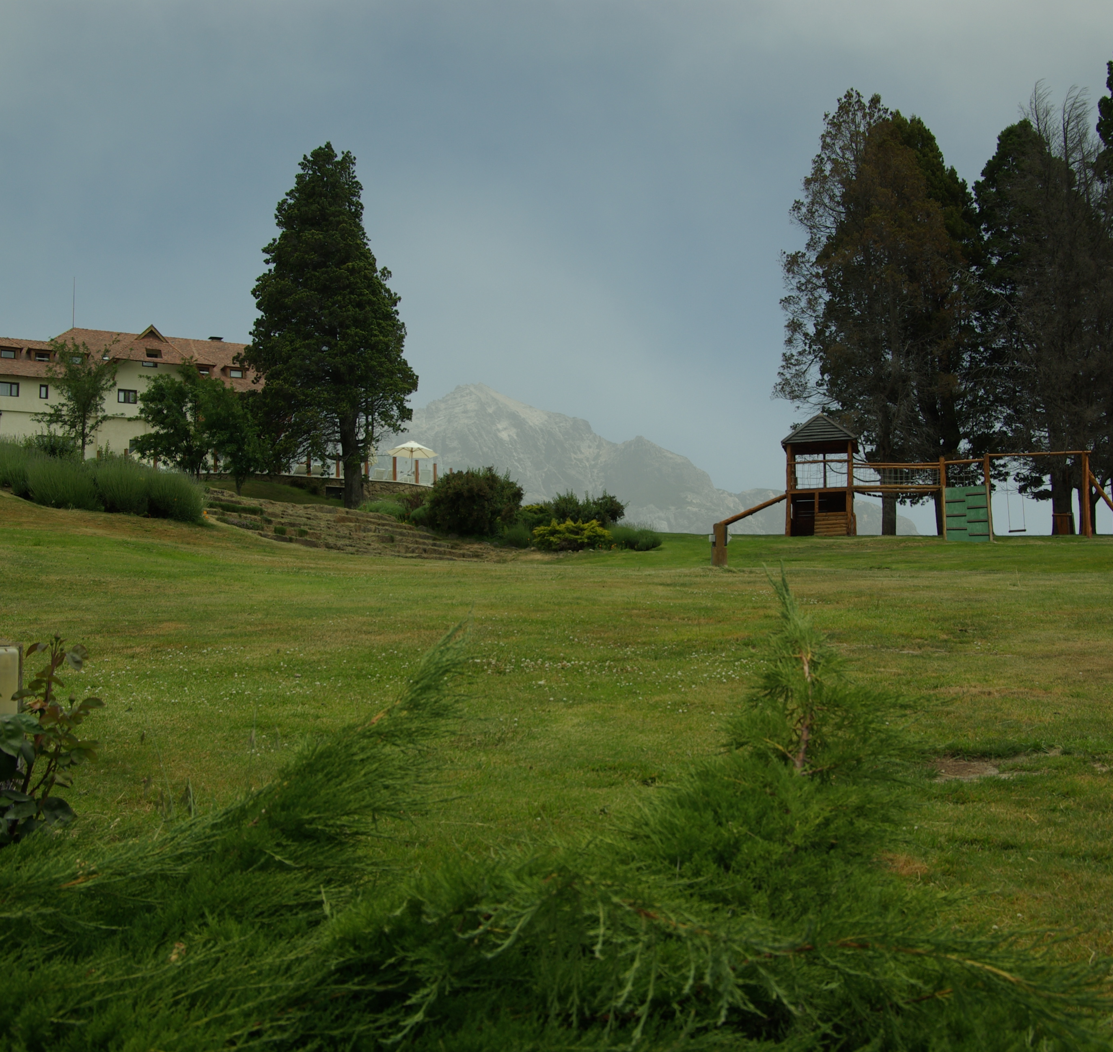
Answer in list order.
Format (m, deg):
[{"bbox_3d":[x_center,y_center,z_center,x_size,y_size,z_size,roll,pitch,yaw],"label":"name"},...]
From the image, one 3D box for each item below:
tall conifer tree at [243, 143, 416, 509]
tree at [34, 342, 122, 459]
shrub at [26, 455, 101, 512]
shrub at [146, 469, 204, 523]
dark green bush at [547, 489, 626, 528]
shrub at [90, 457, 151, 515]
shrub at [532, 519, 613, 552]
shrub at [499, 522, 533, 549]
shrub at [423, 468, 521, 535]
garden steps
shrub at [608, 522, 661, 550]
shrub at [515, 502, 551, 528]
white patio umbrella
[{"bbox_3d":[-7.431,-6.559,42.856,5.510,11.870,5.400,0,1,-10],"label":"tall conifer tree"},{"bbox_3d":[-16.491,-4.127,44.945,2.860,4.500,2.800,0,1,-20],"label":"tree"},{"bbox_3d":[-10.840,-0.957,28.785,1.600,1.200,1.400,0,1,-21],"label":"shrub"},{"bbox_3d":[-8.285,-0.653,28.486,1.240,1.140,1.250,0,1,-16],"label":"shrub"},{"bbox_3d":[0.849,-0.398,37.000,2.150,1.300,1.700,-1,-5,1],"label":"dark green bush"},{"bbox_3d":[-9.472,-0.880,28.485,1.270,1.270,1.300,0,1,-18],"label":"shrub"},{"bbox_3d":[0.395,0.229,34.990,2.070,0.840,1.800,0,1,1],"label":"shrub"},{"bbox_3d":[-1.051,0.239,34.000,0.860,0.680,0.800,0,-5,-2],"label":"shrub"},{"bbox_3d":[-2.307,-0.649,36.500,2.600,1.900,2.350,0,-5,-4],"label":"shrub"},{"bbox_3d":[-5.535,-0.120,35.500,7.900,1.750,5.000,0,1,5],"label":"garden steps"},{"bbox_3d":[2.038,0.271,34.000,1.300,0.700,1.100,-1,-5,3],"label":"shrub"},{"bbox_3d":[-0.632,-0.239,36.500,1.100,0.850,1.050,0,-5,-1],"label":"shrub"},{"bbox_3d":[-7.466,-3.261,67.000,2.650,2.250,2.650,0,-5,-6],"label":"white patio umbrella"}]

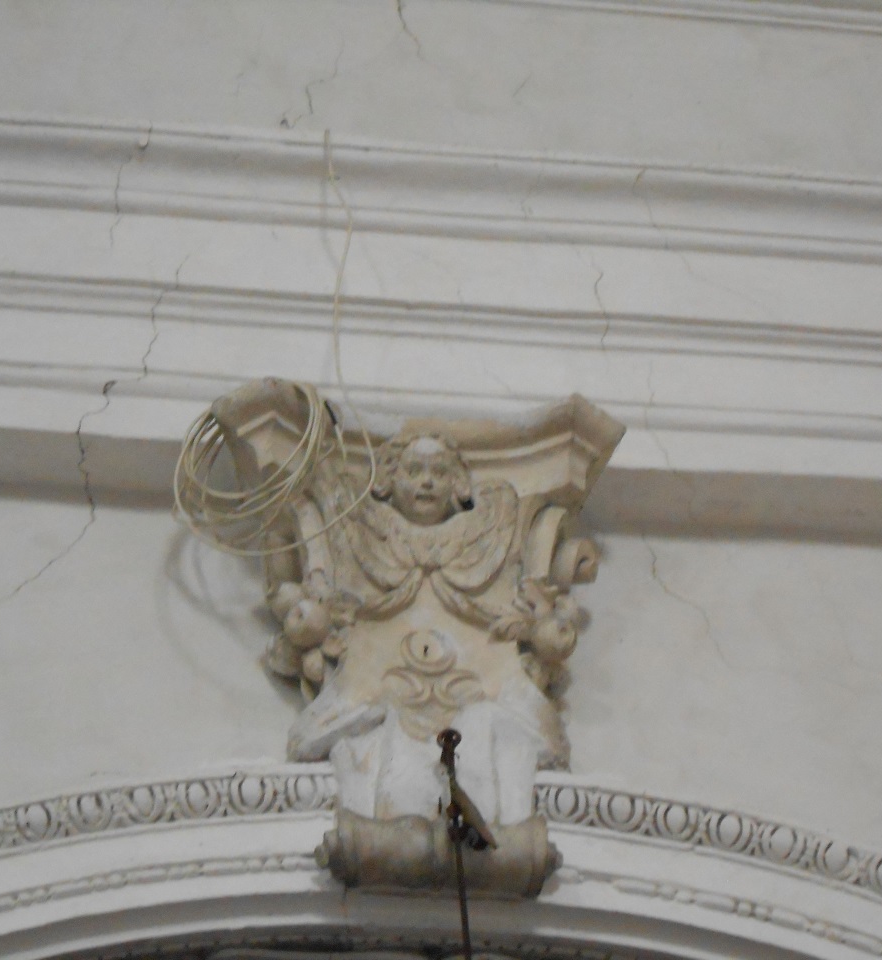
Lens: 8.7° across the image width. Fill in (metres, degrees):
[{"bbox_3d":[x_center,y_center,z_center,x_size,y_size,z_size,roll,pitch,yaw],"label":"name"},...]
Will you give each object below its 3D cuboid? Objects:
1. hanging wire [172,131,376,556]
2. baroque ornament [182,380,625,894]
[{"bbox_3d":[-0.384,-0.280,12.236,0.420,1.120,0.270,3,-35,-14],"label":"hanging wire"},{"bbox_3d":[-0.021,0.351,12.007,0.890,1.050,0.420,3,-35,-14],"label":"baroque ornament"}]

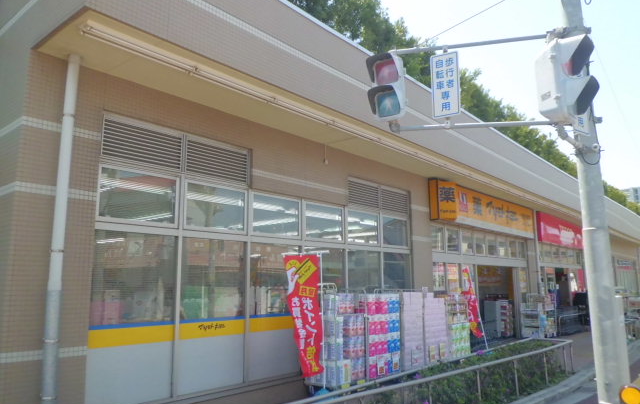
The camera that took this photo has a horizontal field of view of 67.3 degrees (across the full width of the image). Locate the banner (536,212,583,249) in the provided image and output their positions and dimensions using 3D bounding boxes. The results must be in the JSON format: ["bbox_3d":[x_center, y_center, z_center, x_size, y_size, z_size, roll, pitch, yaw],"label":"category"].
[{"bbox_3d":[9.941,1.315,19.524,0.320,1.030,6.300,-9,-13,40],"label":"banner"}]

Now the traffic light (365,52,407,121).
[{"bbox_3d":[0.681,-1.184,5.000,0.360,0.700,0.380,-7,-12,35],"label":"traffic light"}]

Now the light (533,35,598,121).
[{"bbox_3d":[2.110,-1.028,4.120,0.400,0.700,0.360,-8,-12,37],"label":"light"}]

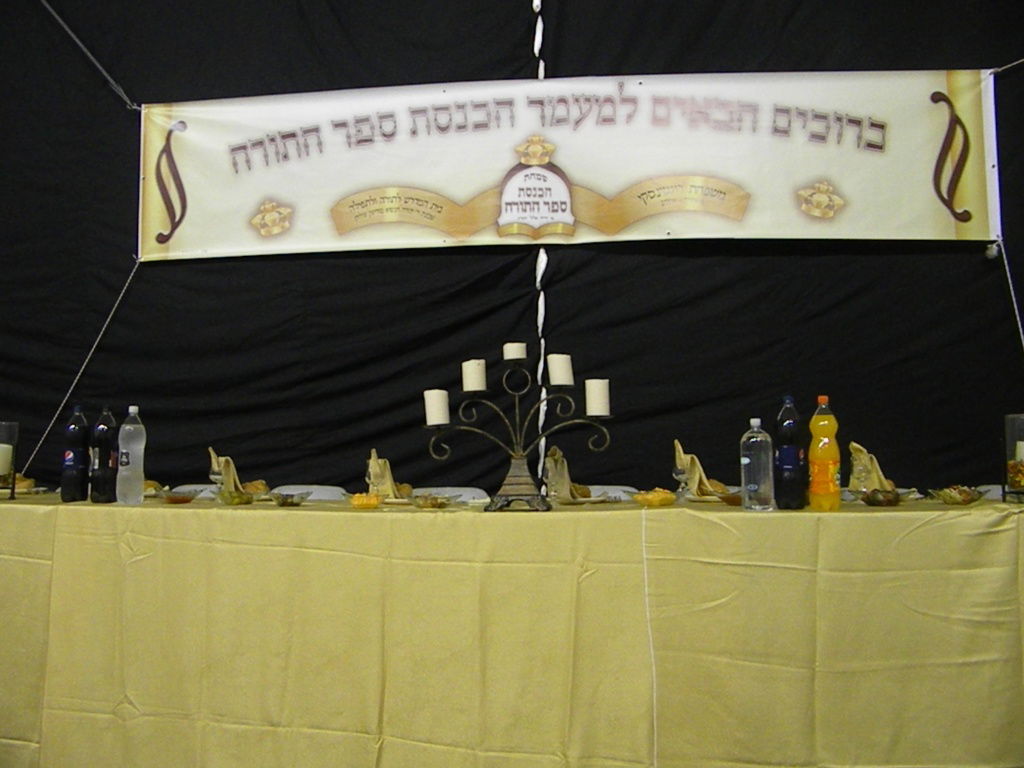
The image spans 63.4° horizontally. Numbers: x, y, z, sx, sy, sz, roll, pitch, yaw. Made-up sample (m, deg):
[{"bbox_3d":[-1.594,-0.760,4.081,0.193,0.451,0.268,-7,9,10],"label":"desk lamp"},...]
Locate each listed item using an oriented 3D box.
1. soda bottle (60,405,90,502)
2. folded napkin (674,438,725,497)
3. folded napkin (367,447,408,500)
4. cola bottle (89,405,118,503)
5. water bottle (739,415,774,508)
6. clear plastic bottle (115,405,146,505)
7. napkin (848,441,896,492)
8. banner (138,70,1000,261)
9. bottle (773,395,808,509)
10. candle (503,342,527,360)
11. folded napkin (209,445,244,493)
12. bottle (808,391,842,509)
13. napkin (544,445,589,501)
[{"bbox_3d":[-1.447,0.230,2.750,0.089,0.322,0.089,1,-4,-20],"label":"soda bottle"},{"bbox_3d":[0.617,0.275,2.720,0.155,0.195,0.120,-1,-4,9],"label":"folded napkin"},{"bbox_3d":[-0.432,0.309,2.860,0.115,0.172,0.110,-1,-4,9],"label":"folded napkin"},{"bbox_3d":[-1.371,0.235,2.790,0.090,0.332,0.090,-1,-3,10],"label":"cola bottle"},{"bbox_3d":[0.698,0.225,2.360,0.093,0.262,0.093,-1,-4,9],"label":"water bottle"},{"bbox_3d":[-1.270,0.235,2.765,0.090,0.334,0.090,-1,-3,10],"label":"clear plastic bottle"},{"bbox_3d":[1.141,0.265,2.630,0.140,0.170,0.110,-1,-3,10],"label":"napkin"},{"bbox_3d":[0.164,-1.032,4.020,4.160,0.800,0.060,0,-4,6],"label":"banner"},{"bbox_3d":[0.797,0.196,2.370,0.093,0.322,0.093,-1,-4,9],"label":"bottle"},{"bbox_3d":[0.009,-0.099,2.530,0.071,0.051,0.071,0,-3,0],"label":"candle"},{"bbox_3d":[-0.979,0.298,2.840,0.110,0.165,0.105,-1,-3,10],"label":"folded napkin"},{"bbox_3d":[0.898,0.199,2.385,0.090,0.333,0.090,-1,-3,10],"label":"bottle"},{"bbox_3d":[0.185,0.295,2.790,0.135,0.185,0.120,-1,-4,9],"label":"napkin"}]

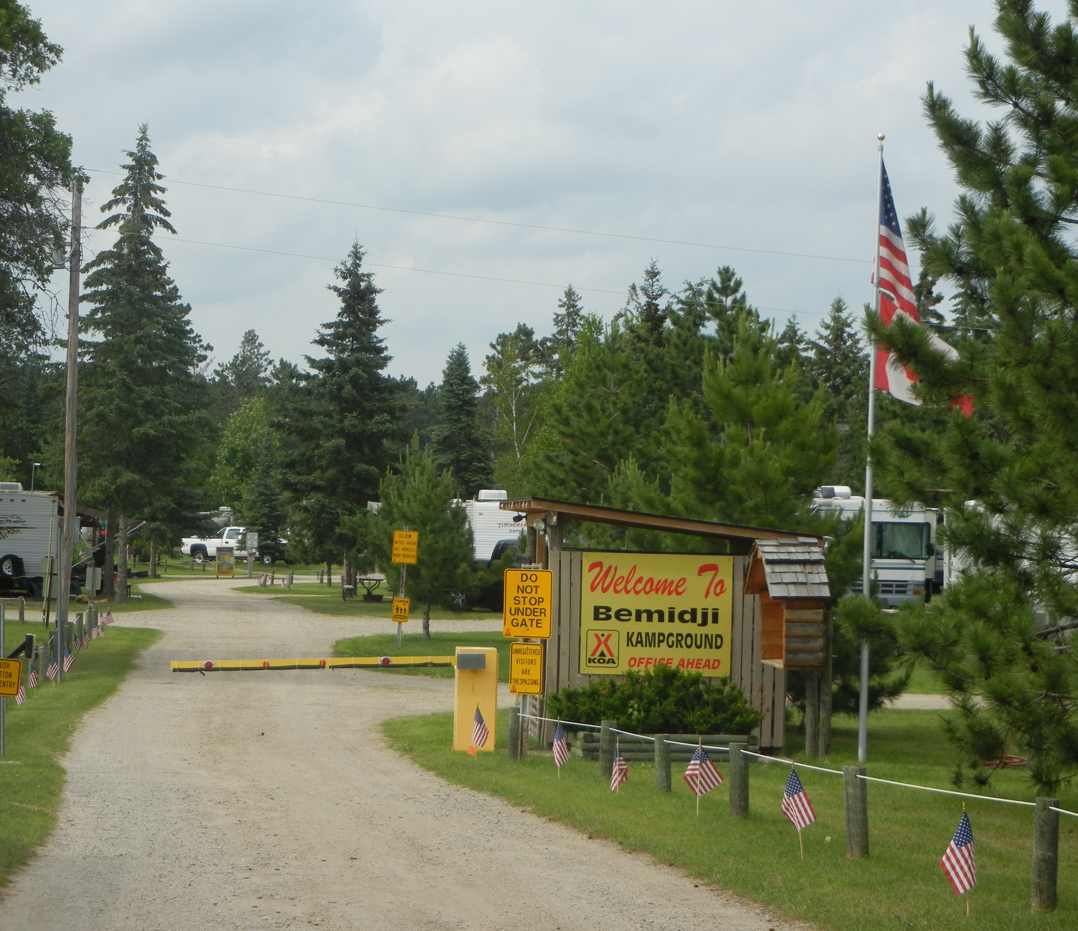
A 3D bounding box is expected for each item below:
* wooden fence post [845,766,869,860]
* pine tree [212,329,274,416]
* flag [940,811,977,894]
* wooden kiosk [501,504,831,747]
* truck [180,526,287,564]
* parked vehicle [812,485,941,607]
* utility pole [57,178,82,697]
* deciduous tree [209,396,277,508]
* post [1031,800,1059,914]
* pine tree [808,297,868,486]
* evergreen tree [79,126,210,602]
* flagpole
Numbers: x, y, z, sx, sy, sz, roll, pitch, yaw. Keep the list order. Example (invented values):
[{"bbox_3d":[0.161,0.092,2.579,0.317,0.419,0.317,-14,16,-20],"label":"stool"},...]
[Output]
[{"bbox_3d":[1.960,2.137,19.700,0.140,0.555,0.140,-1,-1,0],"label":"wooden fence post"},{"bbox_3d":[-20.887,-1.812,225.000,4.400,15.600,4.400,1,-1,0],"label":"pine tree"},{"bbox_3d":[2.266,2.088,17.200,0.200,0.460,0.120,1,-1,6],"label":"flag"},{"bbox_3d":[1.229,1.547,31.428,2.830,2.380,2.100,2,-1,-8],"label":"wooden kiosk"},{"bbox_3d":[-15.658,4.199,166.500,5.850,1.920,2.000,1,-1,10],"label":"truck"},{"bbox_3d":[8.395,2.523,90.460,2.550,3.600,9.000,2,-1,-11],"label":"parked vehicle"},{"bbox_3d":[-8.965,-1.206,61.105,0.250,8.800,0.250,1,-1,0],"label":"utility pole"},{"bbox_3d":[-16.932,0.695,183.000,4.100,9.400,4.100,1,-1,0],"label":"deciduous tree"},{"bbox_3d":[2.110,1.619,13.300,0.105,0.480,0.105,1,-1,0],"label":"post"},{"bbox_3d":[12.147,-1.007,130.000,3.000,11.600,3.000,1,-1,0],"label":"pine tree"},{"bbox_3d":[-10.240,-2.620,82.500,3.400,12.300,3.400,1,-1,0],"label":"evergreen tree"},{"bbox_3d":[3.005,-0.164,29.069,0.090,5.750,0.090,1,-1,0],"label":"flagpole"}]

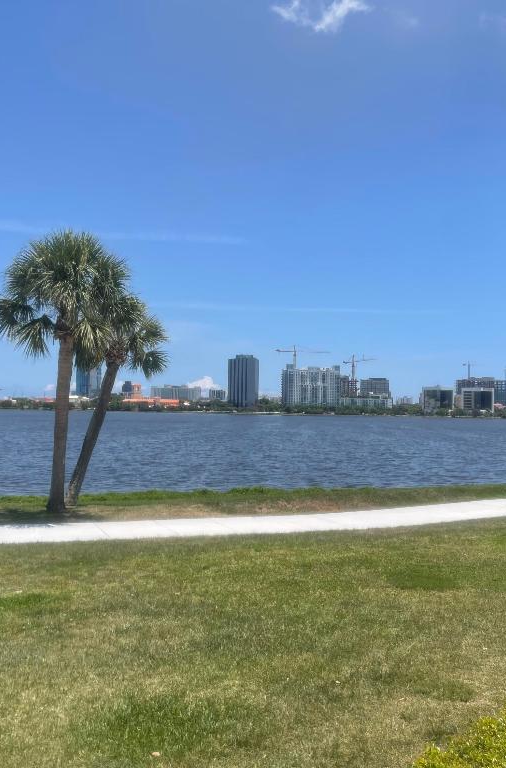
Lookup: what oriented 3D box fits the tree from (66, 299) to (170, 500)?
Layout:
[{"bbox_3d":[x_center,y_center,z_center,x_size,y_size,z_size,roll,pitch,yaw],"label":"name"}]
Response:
[{"bbox_3d":[-3.372,0.457,19.000,2.600,5.100,2.600,1,-2,0],"label":"tree"}]

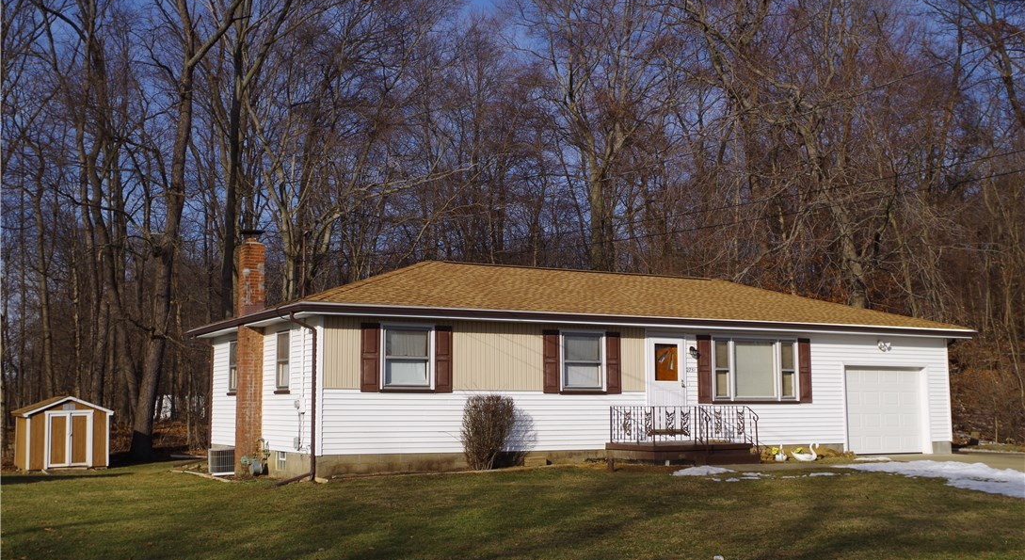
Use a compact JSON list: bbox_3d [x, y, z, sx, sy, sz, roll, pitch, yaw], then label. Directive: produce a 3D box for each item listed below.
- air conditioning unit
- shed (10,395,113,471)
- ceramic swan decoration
[{"bbox_3d":[-6.278,3.981,24.211,0.620,0.565,0.580,3,-8,-28],"label":"air conditioning unit"},{"bbox_3d":[-14.430,4.875,35.518,2.716,2.259,2.312,4,-8,-32],"label":"shed"},{"bbox_3d":[6.373,3.747,24.124,0.590,0.390,0.260,1,-7,-7],"label":"ceramic swan decoration"}]

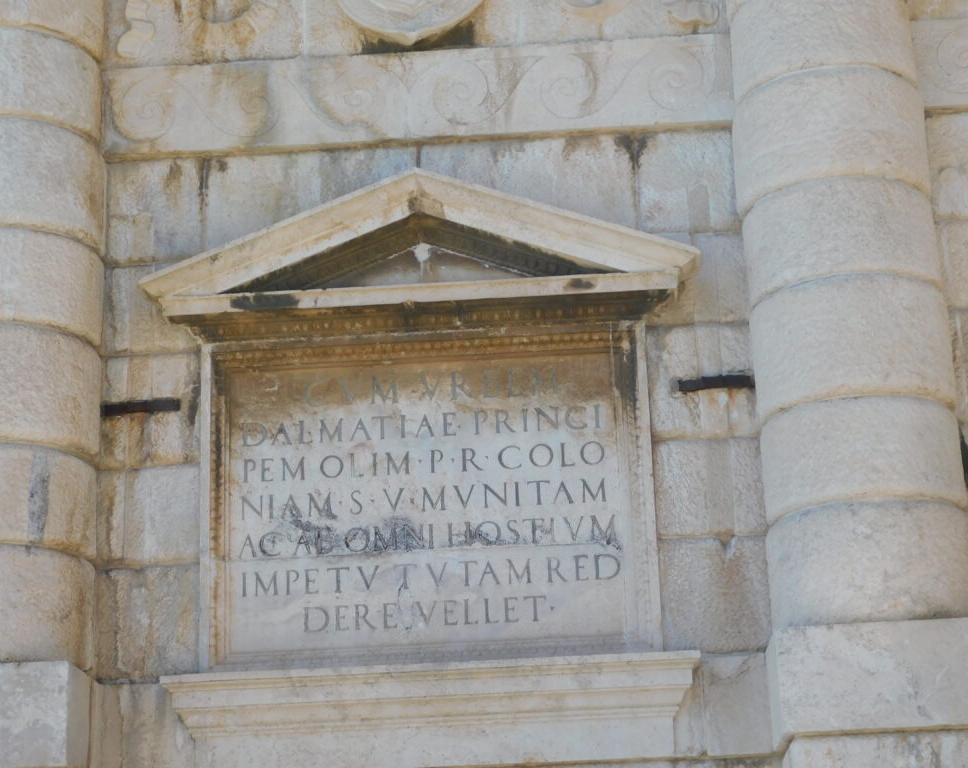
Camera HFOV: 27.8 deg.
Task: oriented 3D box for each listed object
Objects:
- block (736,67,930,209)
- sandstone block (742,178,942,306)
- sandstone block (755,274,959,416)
[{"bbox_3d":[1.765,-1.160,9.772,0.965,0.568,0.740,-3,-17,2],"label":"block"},{"bbox_3d":[1.893,-0.766,10.298,1.010,0.550,0.560,-3,-16,2],"label":"sandstone block"},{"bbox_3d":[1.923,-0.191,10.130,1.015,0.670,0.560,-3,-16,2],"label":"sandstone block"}]

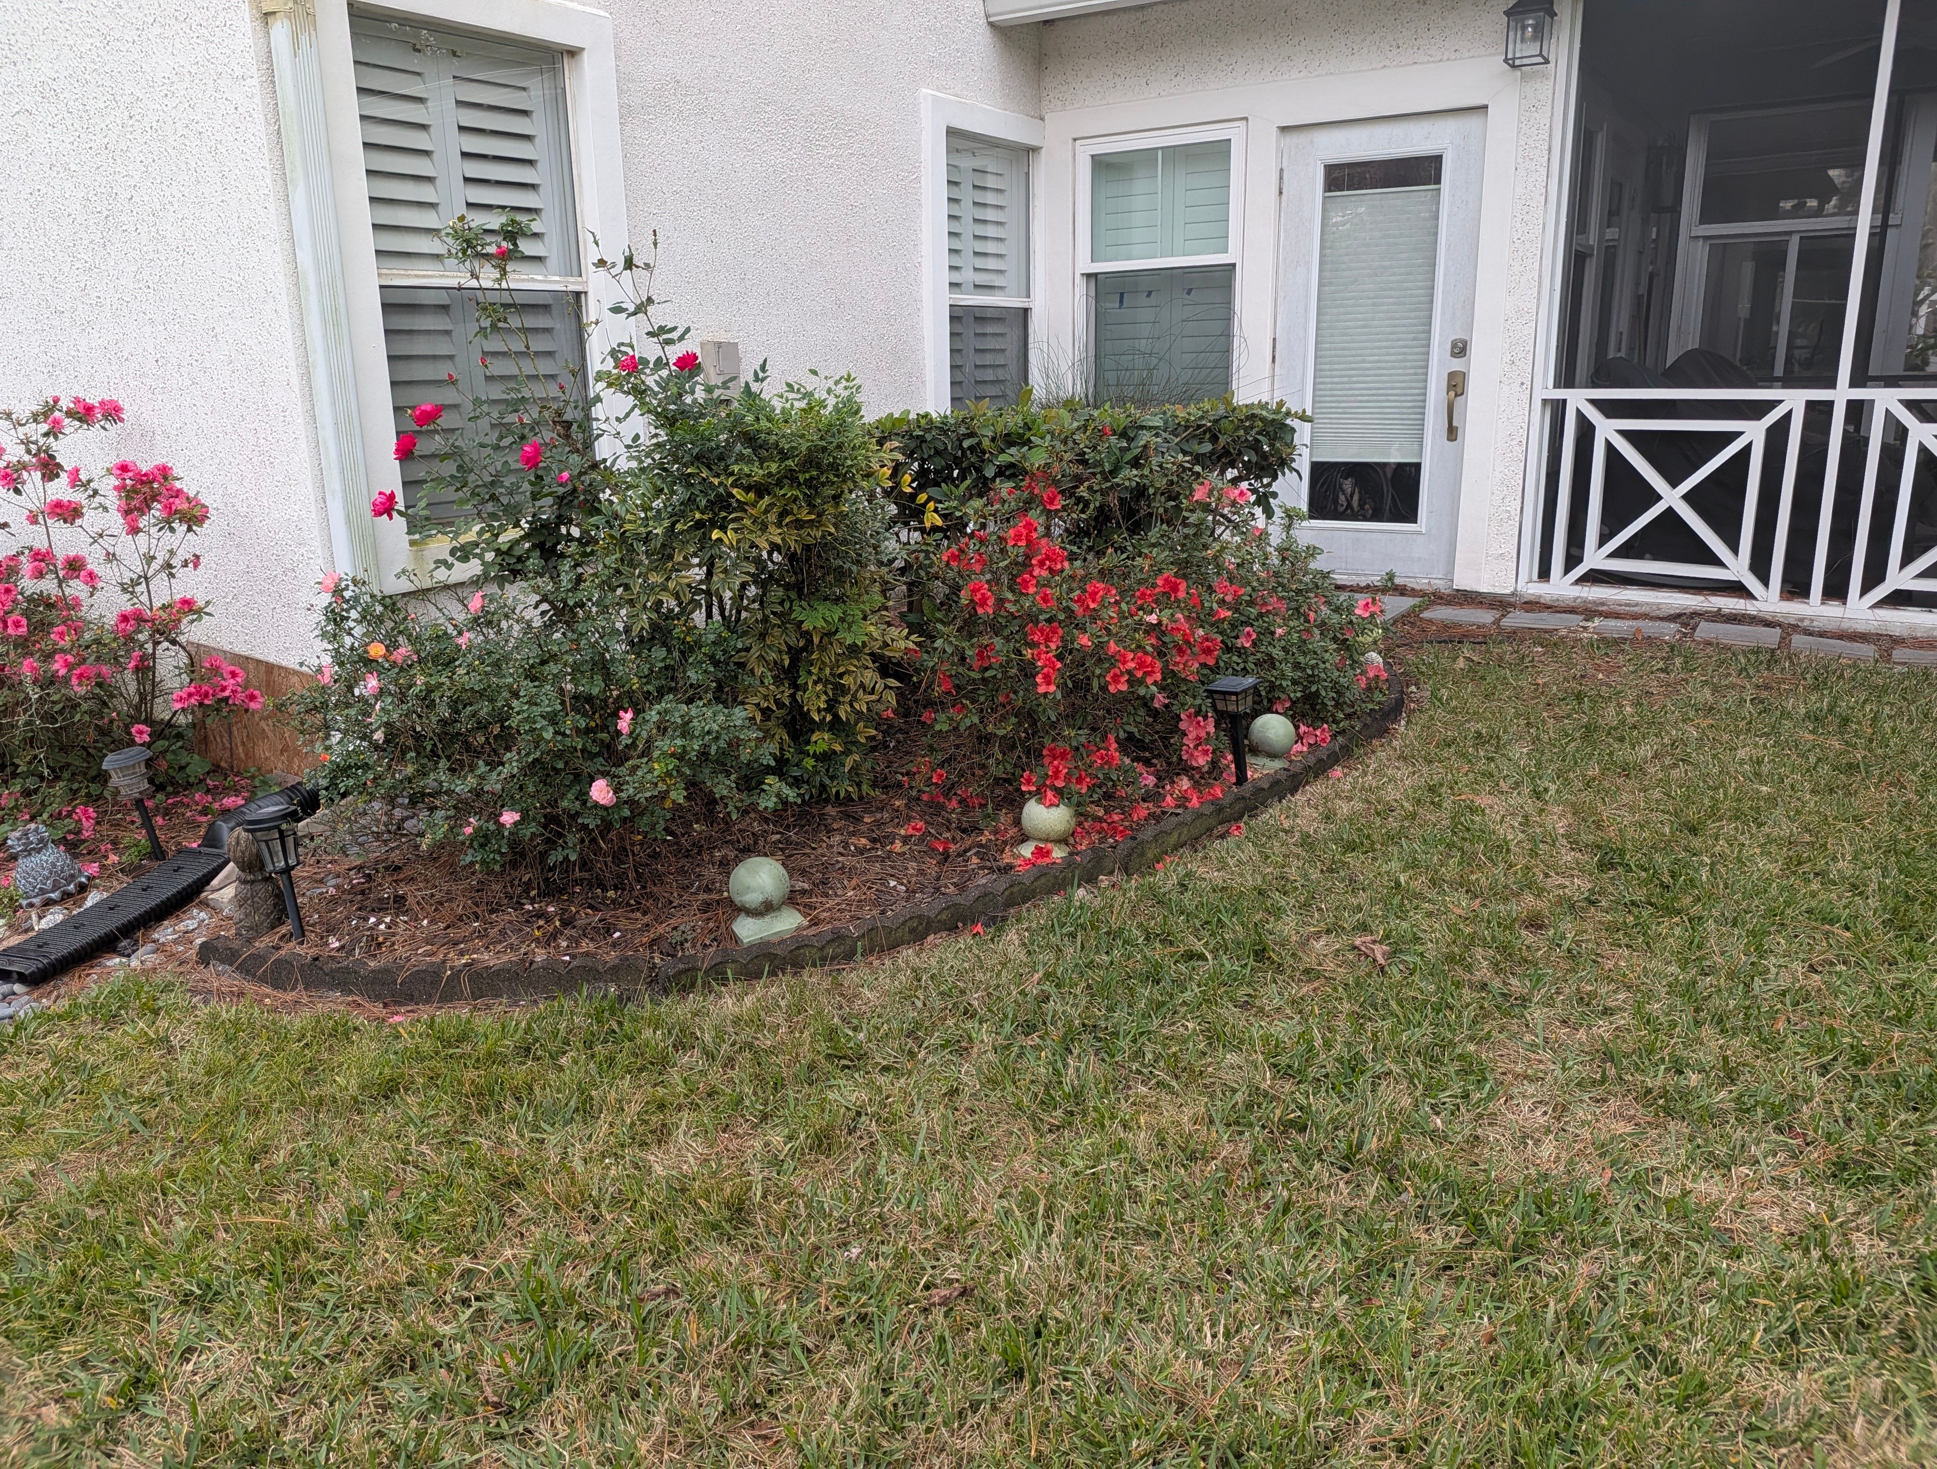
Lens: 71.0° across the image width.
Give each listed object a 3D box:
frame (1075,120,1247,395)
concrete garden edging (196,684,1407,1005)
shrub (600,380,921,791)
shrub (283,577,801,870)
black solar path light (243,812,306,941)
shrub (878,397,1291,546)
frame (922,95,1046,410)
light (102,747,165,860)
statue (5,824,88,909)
[{"bbox_3d":[0.946,-2.237,6.831,0.920,1.480,0.090,9,18,33],"label":"frame"},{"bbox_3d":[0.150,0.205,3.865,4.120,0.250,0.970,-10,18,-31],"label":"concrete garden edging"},{"bbox_3d":[-0.674,-0.541,4.380,0.950,1.178,0.800,-3,15,-8],"label":"shrub"},{"bbox_3d":[-1.101,-0.063,3.633,1.320,0.760,1.000,-1,15,0],"label":"shrub"},{"bbox_3d":[-1.592,0.333,3.171,0.120,0.306,0.120,-12,19,-26],"label":"black solar path light"},{"bbox_3d":[0.453,-0.771,5.250,1.550,1.007,0.750,4,16,17],"label":"shrub"},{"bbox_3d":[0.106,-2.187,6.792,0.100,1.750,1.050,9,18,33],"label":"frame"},{"bbox_3d":[-2.203,0.192,3.629,0.120,0.318,0.120,-18,22,-29],"label":"light"},{"bbox_3d":[-2.388,0.322,3.494,0.160,0.171,0.150,-23,25,-30],"label":"statue"}]

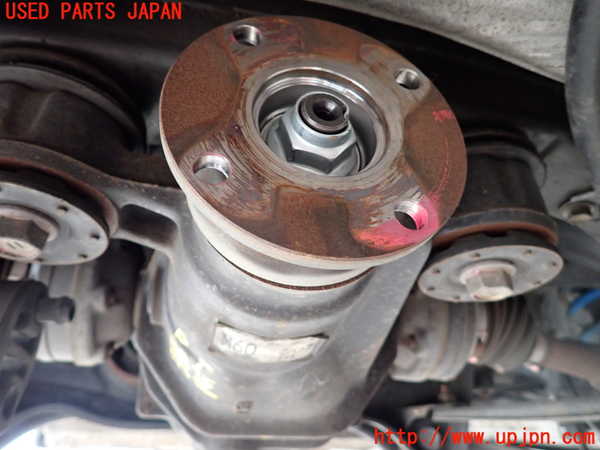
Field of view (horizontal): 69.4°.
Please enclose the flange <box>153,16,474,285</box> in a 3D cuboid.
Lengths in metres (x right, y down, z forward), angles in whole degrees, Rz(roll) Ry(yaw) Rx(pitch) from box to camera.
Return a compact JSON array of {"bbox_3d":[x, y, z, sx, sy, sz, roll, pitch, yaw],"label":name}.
[{"bbox_3d":[0.004,-0.028,0.175,0.112,0.112,0.045,7,-31,-11],"label":"flange"}]

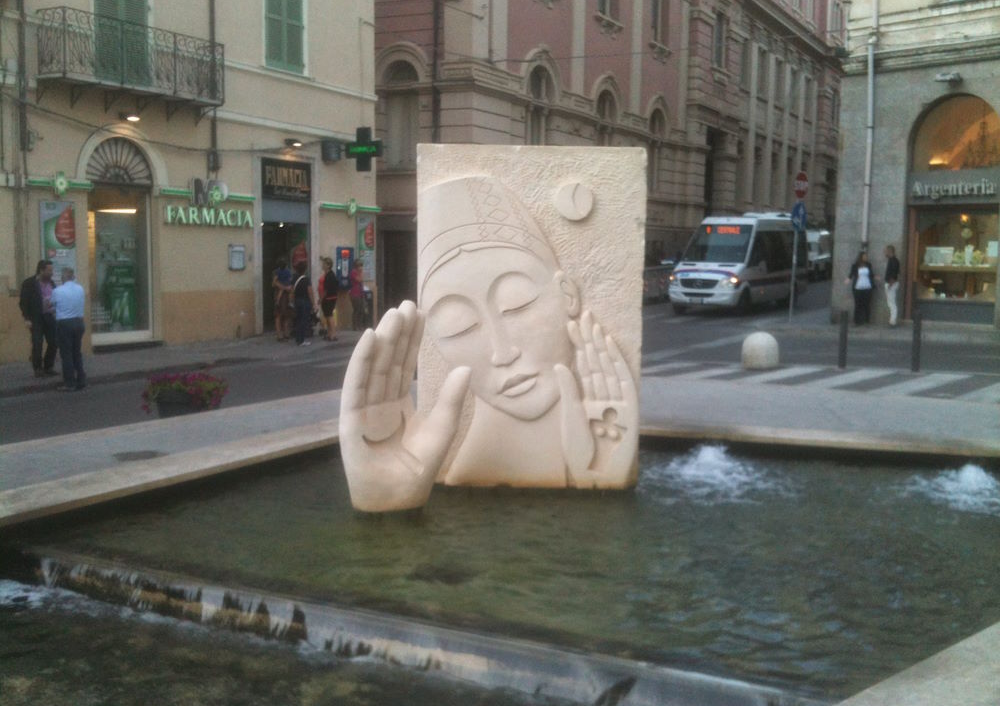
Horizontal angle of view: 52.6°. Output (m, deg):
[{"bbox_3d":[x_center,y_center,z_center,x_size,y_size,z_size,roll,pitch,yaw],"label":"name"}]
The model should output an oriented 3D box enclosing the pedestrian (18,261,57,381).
[{"bbox_3d":[-6.919,-0.514,15.192,0.420,1.760,0.550,6,7,44],"label":"pedestrian"}]

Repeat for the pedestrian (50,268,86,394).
[{"bbox_3d":[-6.106,-0.342,14.308,0.520,1.730,0.380,-2,6,-30],"label":"pedestrian"}]

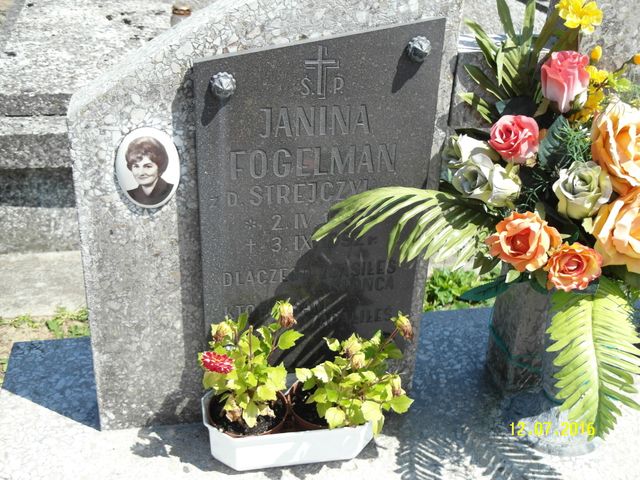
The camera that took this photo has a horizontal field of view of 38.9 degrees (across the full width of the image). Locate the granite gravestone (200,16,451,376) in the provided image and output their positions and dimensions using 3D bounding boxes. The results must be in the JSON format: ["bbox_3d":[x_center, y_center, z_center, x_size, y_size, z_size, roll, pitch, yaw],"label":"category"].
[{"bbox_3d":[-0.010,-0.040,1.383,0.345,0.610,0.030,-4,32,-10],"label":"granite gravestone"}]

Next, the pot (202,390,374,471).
[{"bbox_3d":[-0.050,0.306,1.532,0.293,0.085,0.139,-4,32,-10],"label":"pot"}]

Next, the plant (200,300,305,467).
[{"bbox_3d":[-0.108,0.223,1.461,0.166,0.290,0.146,-4,32,-10],"label":"plant"}]

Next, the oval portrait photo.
[{"bbox_3d":[-0.246,-0.103,1.301,0.092,0.128,0.012,-4,32,-10],"label":"oval portrait photo"}]

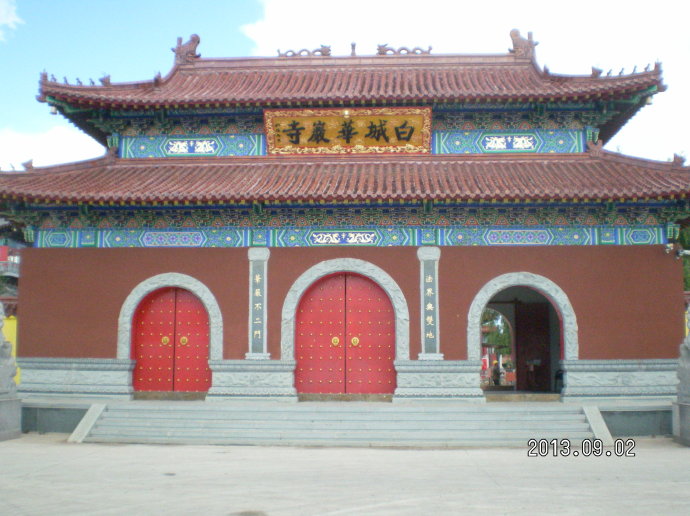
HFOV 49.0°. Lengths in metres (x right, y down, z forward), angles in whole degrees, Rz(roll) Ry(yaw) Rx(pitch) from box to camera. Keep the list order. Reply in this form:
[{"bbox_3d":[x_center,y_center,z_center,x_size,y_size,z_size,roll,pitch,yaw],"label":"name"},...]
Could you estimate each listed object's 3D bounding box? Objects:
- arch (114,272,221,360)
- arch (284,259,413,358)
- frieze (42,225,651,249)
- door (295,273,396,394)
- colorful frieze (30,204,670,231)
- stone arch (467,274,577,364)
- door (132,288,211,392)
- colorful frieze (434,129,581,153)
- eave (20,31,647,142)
[{"bbox_3d":[-4.072,1.368,17.722,2.499,2.045,0.220,0,-7,3],"label":"arch"},{"bbox_3d":[0.005,1.190,17.541,2.987,2.348,0.220,0,-7,3],"label":"arch"},{"bbox_3d":[-0.020,-0.464,17.826,14.798,0.520,0.250,0,-7,3],"label":"frieze"},{"bbox_3d":[0.005,1.764,17.932,2.424,2.892,0.120,0,-7,3],"label":"door"},{"bbox_3d":[-0.015,-0.884,17.521,14.580,0.554,0.600,0,-7,3],"label":"colorful frieze"},{"bbox_3d":[4.044,1.337,17.320,2.510,1.998,0.220,0,-7,3],"label":"stone arch"},{"bbox_3d":[-4.139,1.953,18.115,1.933,2.491,0.120,0,-7,3],"label":"door"},{"bbox_3d":[4.218,-2.997,19.643,3.888,0.690,0.200,0,-7,3],"label":"colorful frieze"},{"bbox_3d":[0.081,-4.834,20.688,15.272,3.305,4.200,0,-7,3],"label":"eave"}]

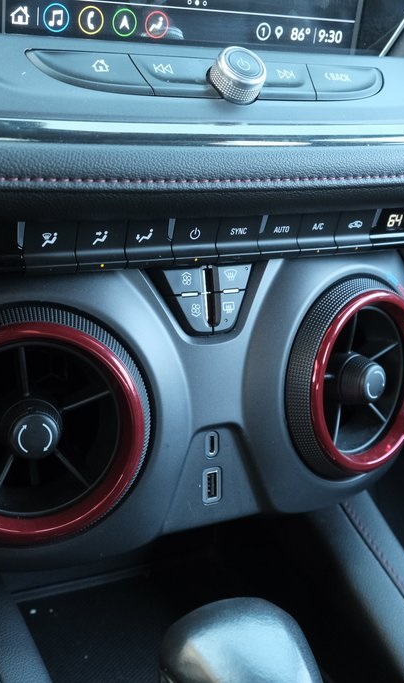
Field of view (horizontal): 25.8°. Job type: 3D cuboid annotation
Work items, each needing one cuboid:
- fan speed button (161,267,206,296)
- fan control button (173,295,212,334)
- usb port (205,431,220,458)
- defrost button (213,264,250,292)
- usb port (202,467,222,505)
[{"bbox_3d":[-0.010,-0.028,0.406,0.022,0.013,0.007,-7,11,-28],"label":"fan speed button"},{"bbox_3d":[-0.006,-0.013,0.409,0.019,0.017,0.007,-7,11,-28],"label":"fan control button"},{"bbox_3d":[0.003,0.049,0.425,0.007,0.014,0.009,-7,11,-28],"label":"usb port"},{"bbox_3d":[0.013,-0.030,0.418,0.019,0.013,0.007,-7,11,-28],"label":"defrost button"},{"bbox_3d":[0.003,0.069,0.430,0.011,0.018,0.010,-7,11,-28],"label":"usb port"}]

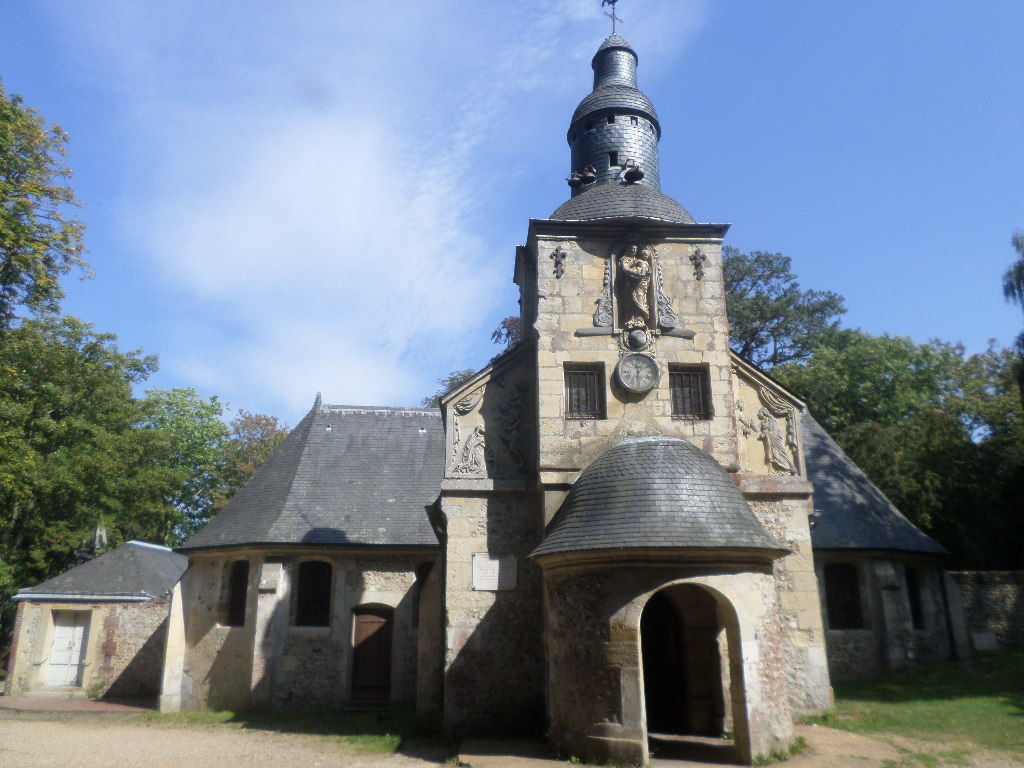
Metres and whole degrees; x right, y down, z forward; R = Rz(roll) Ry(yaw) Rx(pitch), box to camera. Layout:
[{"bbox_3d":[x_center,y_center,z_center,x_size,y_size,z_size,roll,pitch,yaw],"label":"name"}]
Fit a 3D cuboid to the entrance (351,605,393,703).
[{"bbox_3d":[-3.182,6.087,16.760,0.945,2.088,0.250,1,-18,-3],"label":"entrance"}]

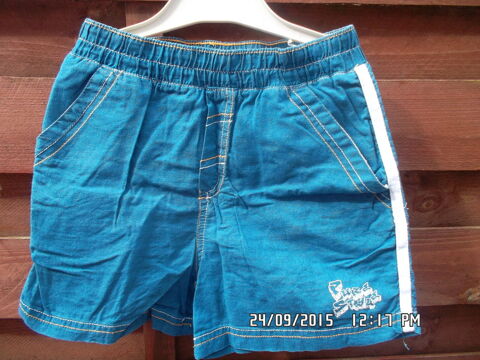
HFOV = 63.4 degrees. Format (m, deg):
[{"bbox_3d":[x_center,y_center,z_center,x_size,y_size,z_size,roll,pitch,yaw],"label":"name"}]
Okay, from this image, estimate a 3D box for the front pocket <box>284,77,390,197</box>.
[{"bbox_3d":[0.094,-0.041,0.377,0.095,0.112,0.020,-2,14,-9],"label":"front pocket"}]

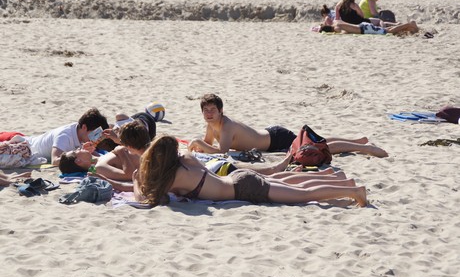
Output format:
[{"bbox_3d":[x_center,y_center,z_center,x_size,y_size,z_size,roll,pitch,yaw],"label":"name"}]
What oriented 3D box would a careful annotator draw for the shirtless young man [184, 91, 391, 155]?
[{"bbox_3d":[0.531,-0.133,15.900,1.850,0.530,0.580,0,8,0],"label":"shirtless young man"}]

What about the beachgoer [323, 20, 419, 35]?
[{"bbox_3d":[2.519,-2.022,31.100,1.760,0.250,0.500,0,8,0],"label":"beachgoer"}]

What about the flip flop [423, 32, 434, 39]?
[{"bbox_3d":[3.450,-1.779,29.886,0.250,0.080,0.110,4,9,30],"label":"flip flop"}]

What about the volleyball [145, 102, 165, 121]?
[{"bbox_3d":[-0.792,-0.283,18.400,0.210,0.210,0.210,0,8,0],"label":"volleyball"}]

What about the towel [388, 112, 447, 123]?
[{"bbox_3d":[1.990,-0.212,18.228,0.660,0.060,0.600,0,8,0],"label":"towel"}]

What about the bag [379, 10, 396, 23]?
[{"bbox_3d":[3.000,-2.279,32.800,0.330,0.290,0.220,-2,8,-11],"label":"bag"}]

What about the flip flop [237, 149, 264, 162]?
[{"bbox_3d":[0.183,0.161,15.365,0.260,0.090,0.130,2,8,11],"label":"flip flop"}]

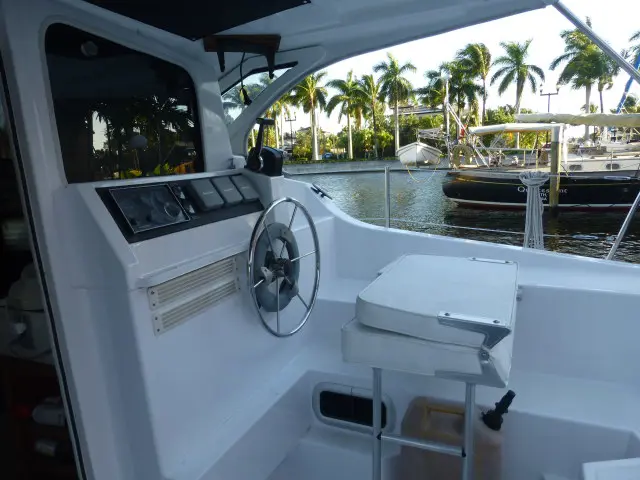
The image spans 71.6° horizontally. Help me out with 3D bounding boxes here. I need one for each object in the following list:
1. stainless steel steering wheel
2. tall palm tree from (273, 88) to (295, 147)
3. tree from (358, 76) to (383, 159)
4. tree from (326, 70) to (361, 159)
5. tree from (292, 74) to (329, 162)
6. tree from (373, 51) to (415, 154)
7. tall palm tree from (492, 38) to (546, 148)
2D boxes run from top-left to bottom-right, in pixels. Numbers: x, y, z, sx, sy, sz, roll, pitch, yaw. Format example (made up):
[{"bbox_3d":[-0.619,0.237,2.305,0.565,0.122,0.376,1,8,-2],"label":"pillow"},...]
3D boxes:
[{"bbox_3d":[-0.151,0.111,1.823,0.100,0.560,0.560,-3,9,26],"label":"stainless steel steering wheel"},{"bbox_3d":[-5.399,-15.397,59.148,3.940,8.920,3.940,-2,11,0],"label":"tall palm tree"},{"bbox_3d":[5.870,-13.627,49.146,3.370,8.940,3.370,-2,11,0],"label":"tree"},{"bbox_3d":[2.982,-13.464,48.109,4.150,9.330,4.150,-2,11,0],"label":"tree"},{"bbox_3d":[-0.691,-13.034,47.137,4.170,9.040,4.170,-2,11,0],"label":"tree"},{"bbox_3d":[8.100,-14.173,46.978,4.350,10.700,4.350,-2,11,0],"label":"tree"},{"bbox_3d":[19.580,-14.323,43.989,5.230,10.590,5.230,-2,11,0],"label":"tall palm tree"}]

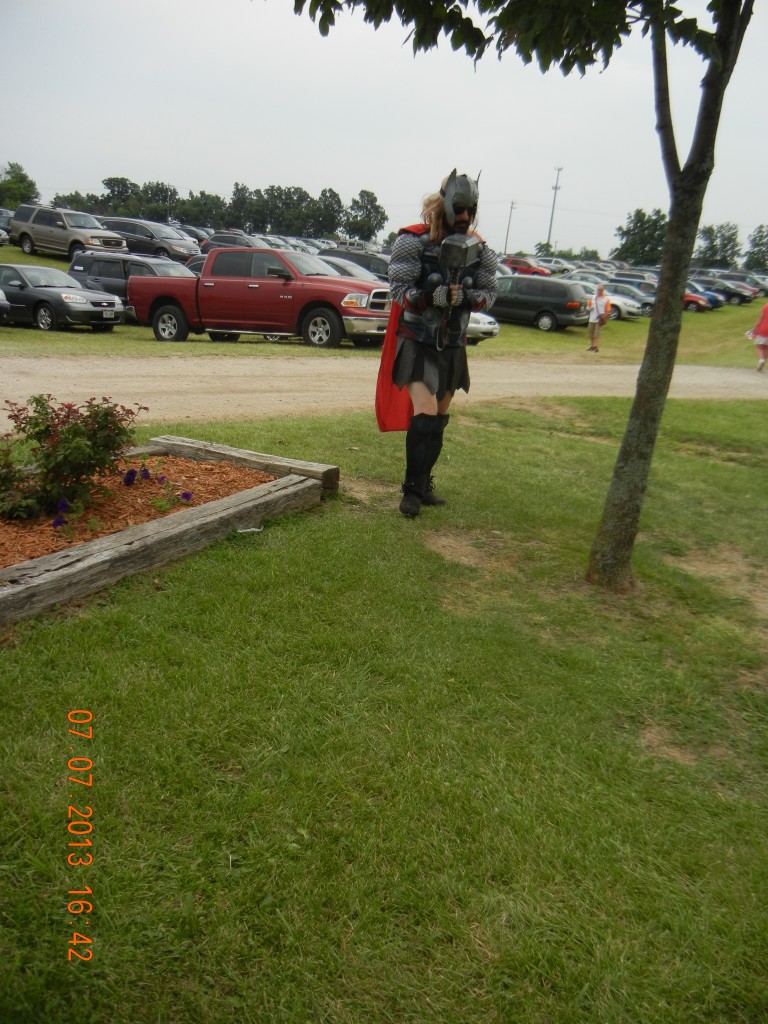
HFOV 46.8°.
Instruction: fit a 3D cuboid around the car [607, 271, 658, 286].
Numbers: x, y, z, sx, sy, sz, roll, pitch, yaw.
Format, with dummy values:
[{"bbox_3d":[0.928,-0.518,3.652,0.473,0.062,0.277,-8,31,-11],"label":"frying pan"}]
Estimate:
[{"bbox_3d":[17.476,-15.279,60.000,4.650,1.680,1.820,13,19,25],"label":"car"}]

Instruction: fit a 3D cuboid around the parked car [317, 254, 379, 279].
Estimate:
[{"bbox_3d":[-1.500,-6.050,23.900,4.700,1.460,1.800,12,18,21],"label":"parked car"}]

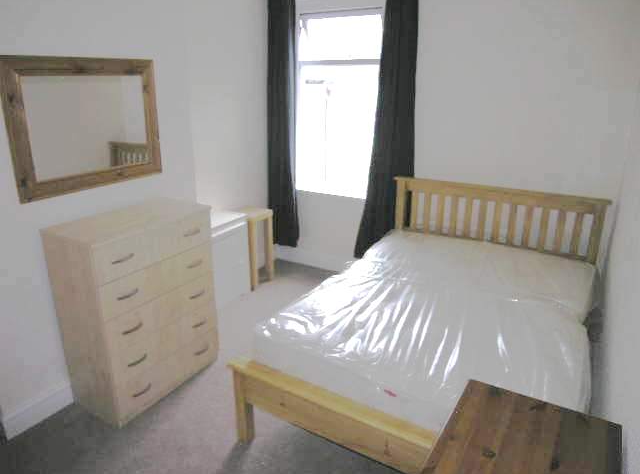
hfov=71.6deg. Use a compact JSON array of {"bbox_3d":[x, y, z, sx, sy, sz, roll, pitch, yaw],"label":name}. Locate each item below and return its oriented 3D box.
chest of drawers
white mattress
[{"bbox_3d":[-0.980,0.361,2.442,0.411,0.953,0.716,11,21,28],"label":"chest of drawers"},{"bbox_3d":[0.722,0.409,2.484,1.370,0.200,1.880,11,21,28],"label":"white mattress"}]

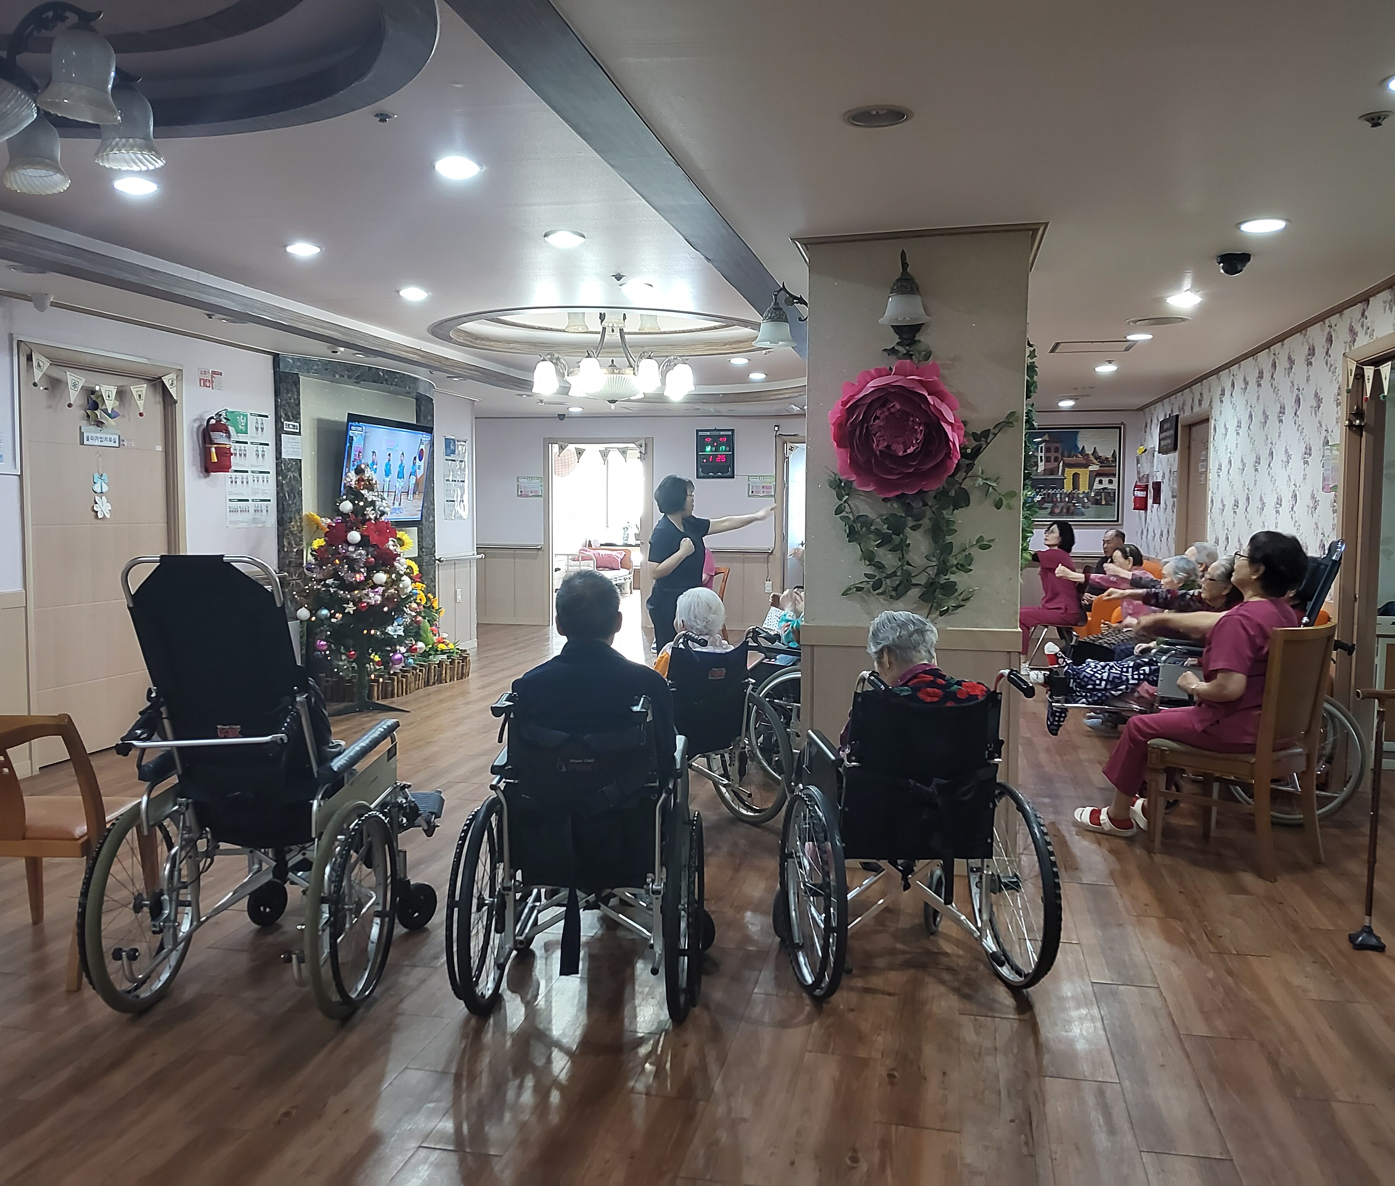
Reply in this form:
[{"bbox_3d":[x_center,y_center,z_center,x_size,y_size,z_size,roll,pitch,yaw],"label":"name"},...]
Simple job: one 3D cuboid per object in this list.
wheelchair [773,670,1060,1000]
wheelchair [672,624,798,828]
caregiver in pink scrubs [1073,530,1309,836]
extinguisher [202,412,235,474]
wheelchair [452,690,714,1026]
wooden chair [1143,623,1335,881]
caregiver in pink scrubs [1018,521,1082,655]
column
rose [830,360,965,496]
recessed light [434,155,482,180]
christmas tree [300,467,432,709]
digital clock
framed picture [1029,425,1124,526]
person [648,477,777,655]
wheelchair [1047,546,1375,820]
[{"bbox_3d":[0.589,0.631,3.405,0.630,0.900,0.970,0,4,-9],"label":"wheelchair"},{"bbox_3d":[-0.089,0.536,5.083,0.620,0.880,0.980,-2,5,-32],"label":"wheelchair"},{"bbox_3d":[1.921,0.370,4.691,0.520,1.250,0.820,-3,5,-41],"label":"caregiver in pink scrubs"},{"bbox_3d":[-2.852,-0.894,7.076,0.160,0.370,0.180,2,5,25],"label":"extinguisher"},{"bbox_3d":[-0.283,0.658,3.323,0.620,0.880,0.980,1,4,4],"label":"wheelchair"},{"bbox_3d":[2.084,0.567,4.551,0.440,0.920,0.520,-4,6,-44],"label":"wooden chair"},{"bbox_3d":[2.701,0.049,9.428,0.750,1.220,0.500,1,4,10],"label":"caregiver in pink scrubs"},{"bbox_3d":[0.849,-0.153,4.647,0.793,2.328,0.720,1,4,13],"label":"column"},{"bbox_3d":[0.696,-0.575,4.141,0.465,0.465,0.160,1,4,12],"label":"rose"},{"bbox_3d":[-0.815,-1.447,4.048,0.165,0.040,0.165,0,4,0],"label":"recessed light"},{"bbox_3d":[-2.227,-0.042,7.903,0.880,1.570,0.880,1,4,12],"label":"christmas tree"},{"bbox_3d":[0.199,-1.532,13.080,0.436,0.544,0.050,1,4,13],"label":"digital clock"},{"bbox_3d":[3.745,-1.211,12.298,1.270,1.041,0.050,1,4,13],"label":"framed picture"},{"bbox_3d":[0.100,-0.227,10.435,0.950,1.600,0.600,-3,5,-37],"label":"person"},{"bbox_3d":[2.231,0.356,5.329,1.280,1.190,0.620,1,4,14],"label":"wheelchair"}]

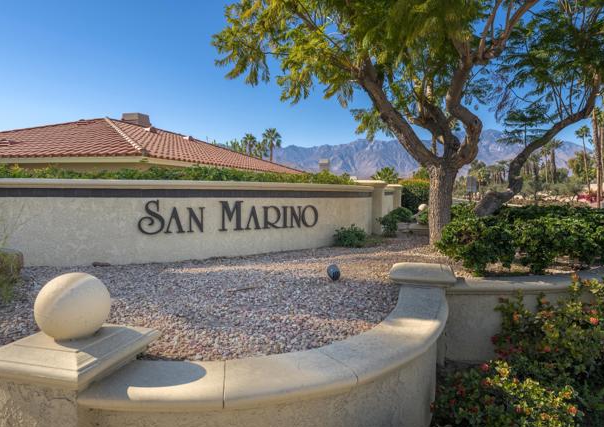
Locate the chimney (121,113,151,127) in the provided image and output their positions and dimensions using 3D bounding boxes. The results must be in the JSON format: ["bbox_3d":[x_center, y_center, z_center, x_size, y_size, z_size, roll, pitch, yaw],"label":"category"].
[{"bbox_3d":[-7.917,-4.388,20.350,0.950,0.900,0.900,1,2,18],"label":"chimney"}]

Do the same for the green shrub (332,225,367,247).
[{"bbox_3d":[0.837,0.388,7.520,0.600,0.400,0.550,0,2,0],"label":"green shrub"}]

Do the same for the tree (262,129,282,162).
[{"bbox_3d":[-4.258,-6.410,61.803,2.900,11.580,2.900,0,2,0],"label":"tree"}]

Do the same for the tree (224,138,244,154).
[{"bbox_3d":[-8.650,-4.923,54.854,3.200,9.130,3.200,0,2,0],"label":"tree"}]

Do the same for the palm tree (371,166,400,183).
[{"bbox_3d":[6.826,-1.687,34.961,2.400,4.150,2.400,0,2,0],"label":"palm tree"}]

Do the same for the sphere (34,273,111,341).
[{"bbox_3d":[-1.206,0.492,2.259,0.355,0.350,0.355,0,2,0],"label":"sphere"}]

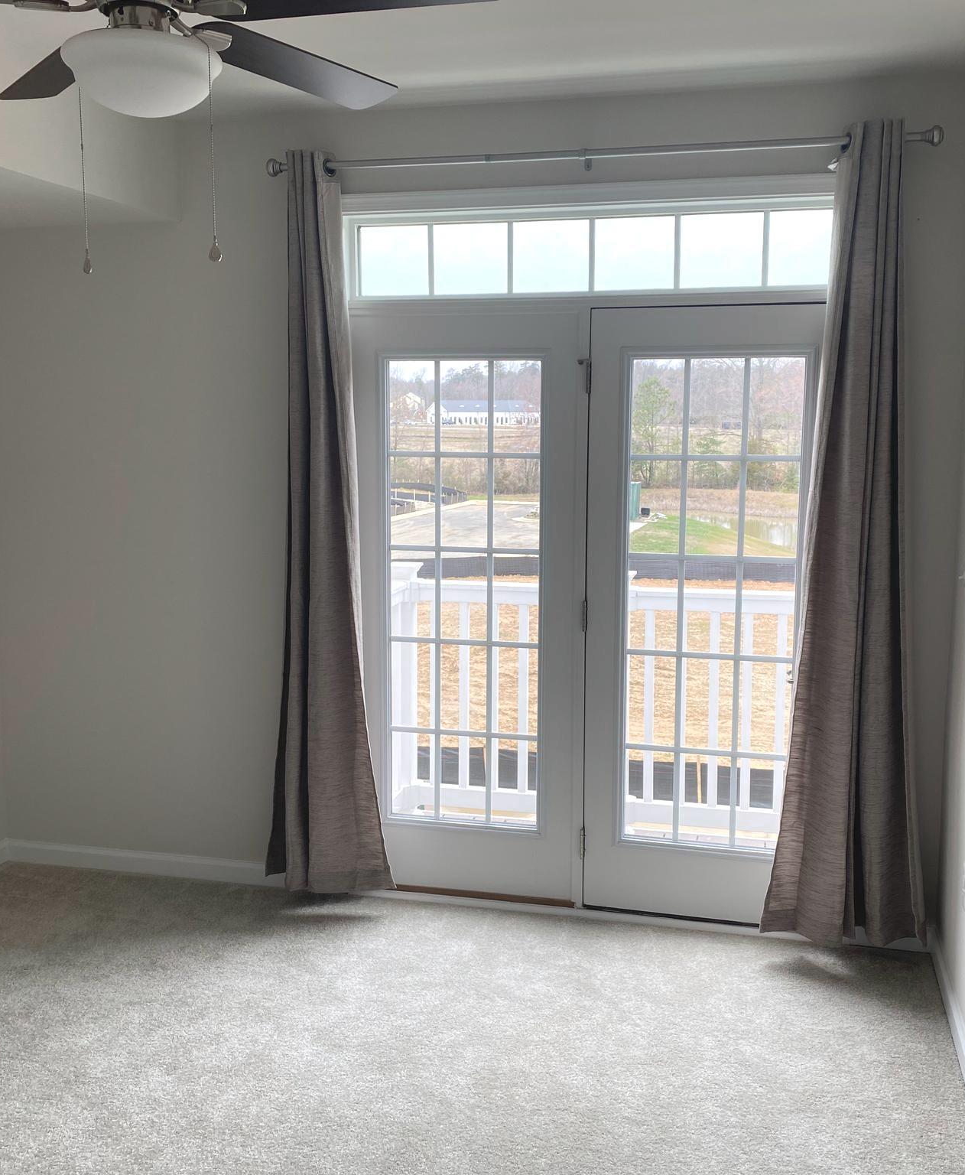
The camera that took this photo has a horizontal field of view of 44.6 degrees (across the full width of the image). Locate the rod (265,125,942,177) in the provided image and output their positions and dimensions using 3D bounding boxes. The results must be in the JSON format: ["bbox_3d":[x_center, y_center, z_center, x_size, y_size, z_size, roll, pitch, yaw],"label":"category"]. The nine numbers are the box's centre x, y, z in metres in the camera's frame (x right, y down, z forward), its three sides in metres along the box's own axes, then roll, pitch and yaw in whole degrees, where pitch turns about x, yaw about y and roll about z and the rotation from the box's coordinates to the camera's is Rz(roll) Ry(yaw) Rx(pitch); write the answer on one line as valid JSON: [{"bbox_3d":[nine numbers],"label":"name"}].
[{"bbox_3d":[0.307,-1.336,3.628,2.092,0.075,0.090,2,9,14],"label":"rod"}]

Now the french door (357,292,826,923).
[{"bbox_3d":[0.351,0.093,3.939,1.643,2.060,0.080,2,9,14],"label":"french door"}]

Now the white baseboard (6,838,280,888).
[{"bbox_3d":[-1.221,1.047,4.432,1.323,0.090,0.017,2,9,14],"label":"white baseboard"}]

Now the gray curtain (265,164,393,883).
[{"bbox_3d":[-0.528,-0.178,3.990,0.500,2.500,0.170,2,9,14],"label":"gray curtain"}]

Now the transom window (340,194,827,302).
[{"bbox_3d":[0.366,-1.072,3.777,1.648,0.285,0.080,2,9,14],"label":"transom window"}]

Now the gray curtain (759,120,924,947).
[{"bbox_3d":[1.151,-0.111,3.579,0.500,2.495,0.170,2,9,14],"label":"gray curtain"}]

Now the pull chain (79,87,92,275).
[{"bbox_3d":[-0.731,-0.760,2.156,0.022,0.362,0.022,2,9,14],"label":"pull chain"}]

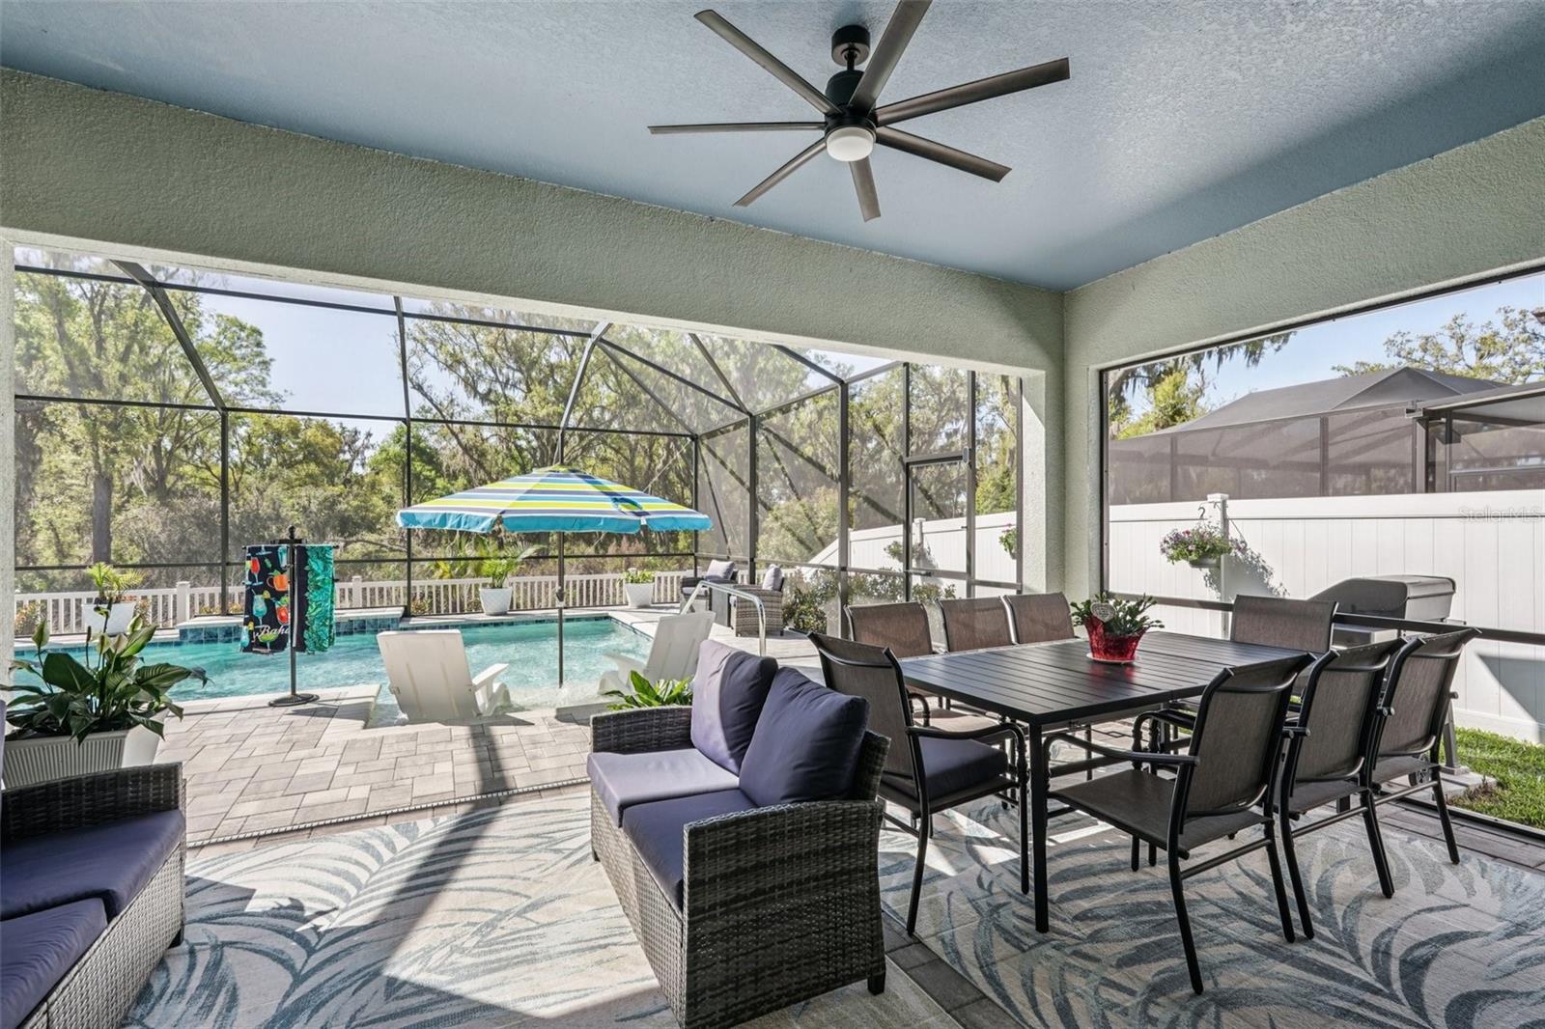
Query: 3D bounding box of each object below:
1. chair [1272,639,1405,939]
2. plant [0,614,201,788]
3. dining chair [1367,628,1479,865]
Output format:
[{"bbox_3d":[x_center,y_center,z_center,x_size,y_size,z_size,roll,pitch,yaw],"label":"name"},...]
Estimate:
[{"bbox_3d":[1.917,0.934,2.622,0.574,0.962,0.655,1,-1,-28],"label":"chair"},{"bbox_3d":[-2.840,0.925,2.950,0.630,0.980,0.580,0,-1,-19],"label":"plant"},{"bbox_3d":[2.443,0.939,2.886,0.574,0.962,0.655,1,-1,-27],"label":"dining chair"}]

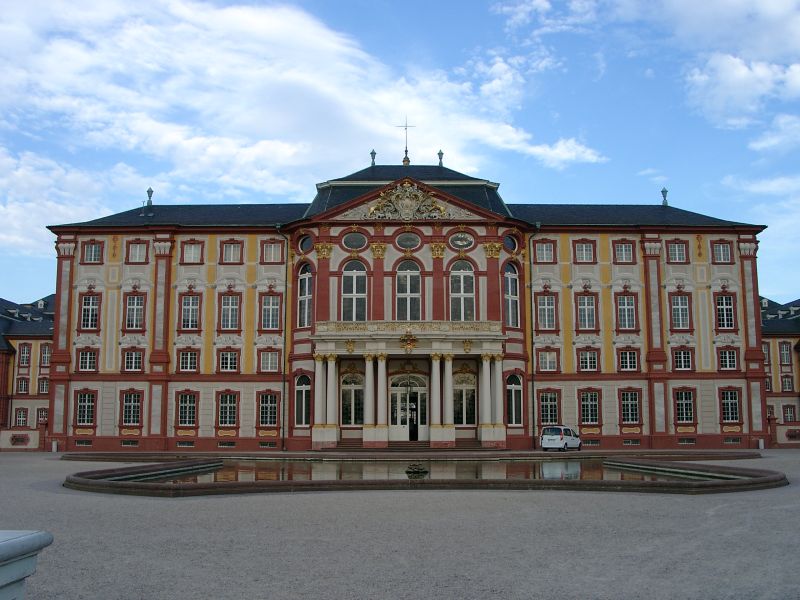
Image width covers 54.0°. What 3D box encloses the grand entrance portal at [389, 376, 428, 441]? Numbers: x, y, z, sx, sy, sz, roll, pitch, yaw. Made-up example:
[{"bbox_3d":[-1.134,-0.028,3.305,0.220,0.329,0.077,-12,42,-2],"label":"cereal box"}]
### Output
[{"bbox_3d":[0.683,8.054,58.680,3.011,4.935,0.400,0,-8,-1],"label":"grand entrance portal"}]

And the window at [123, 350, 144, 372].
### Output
[{"bbox_3d":[-21.731,5.028,64.137,1.570,1.670,0.250,0,-8,0],"label":"window"}]

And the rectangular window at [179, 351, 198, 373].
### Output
[{"bbox_3d":[-17.312,5.073,64.371,1.500,1.660,0.250,0,-8,0],"label":"rectangular window"}]

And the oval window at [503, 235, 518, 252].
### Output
[{"bbox_3d":[8.655,-4.426,61.545,1.750,1.439,0.250,7,-11,-40],"label":"oval window"}]

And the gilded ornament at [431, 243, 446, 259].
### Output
[{"bbox_3d":[3.036,-3.891,61.959,1.220,1.230,0.400,0,-8,-1],"label":"gilded ornament"}]

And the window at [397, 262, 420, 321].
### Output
[{"bbox_3d":[0.695,-0.620,61.406,1.939,5.018,0.200,0,-8,-1],"label":"window"}]

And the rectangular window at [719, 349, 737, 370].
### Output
[{"bbox_3d":[25.717,4.746,61.555,1.386,1.581,0.250,0,-8,-1],"label":"rectangular window"}]

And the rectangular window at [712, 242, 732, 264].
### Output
[{"bbox_3d":[26.531,-3.856,64.646,1.525,1.734,0.200,0,-8,-1],"label":"rectangular window"}]

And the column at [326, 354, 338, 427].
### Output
[{"bbox_3d":[-5.080,6.793,59.087,0.760,5.360,0.760,0,-8,0],"label":"column"}]

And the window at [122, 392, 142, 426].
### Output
[{"bbox_3d":[-20.824,8.536,61.172,1.285,2.529,0.250,0,-7,-1],"label":"window"}]

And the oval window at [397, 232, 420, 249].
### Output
[{"bbox_3d":[0.694,-4.650,61.973,1.941,1.328,0.200,0,-8,-1],"label":"oval window"}]

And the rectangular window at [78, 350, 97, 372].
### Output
[{"bbox_3d":[-24.472,4.824,61.605,1.269,1.604,0.250,0,-7,-1],"label":"rectangular window"}]

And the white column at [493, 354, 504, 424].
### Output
[{"bbox_3d":[7.181,6.473,57.028,0.734,5.105,0.734,0,-7,-1],"label":"white column"}]

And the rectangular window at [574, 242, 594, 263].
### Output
[{"bbox_3d":[14.796,-3.754,62.965,1.474,1.572,0.250,0,-8,-1],"label":"rectangular window"}]

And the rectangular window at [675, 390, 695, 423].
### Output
[{"bbox_3d":[22.236,8.367,61.329,1.400,2.428,0.250,0,-8,-1],"label":"rectangular window"}]

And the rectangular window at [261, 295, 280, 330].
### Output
[{"bbox_3d":[-10.498,1.027,63.825,1.490,2.890,0.250,0,-8,-1],"label":"rectangular window"}]

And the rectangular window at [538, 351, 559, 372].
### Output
[{"bbox_3d":[11.942,4.949,63.147,1.468,1.653,0.200,0,-8,-1],"label":"rectangular window"}]

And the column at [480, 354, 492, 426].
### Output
[{"bbox_3d":[6.229,6.492,56.585,0.760,5.101,0.760,0,-8,-1],"label":"column"}]

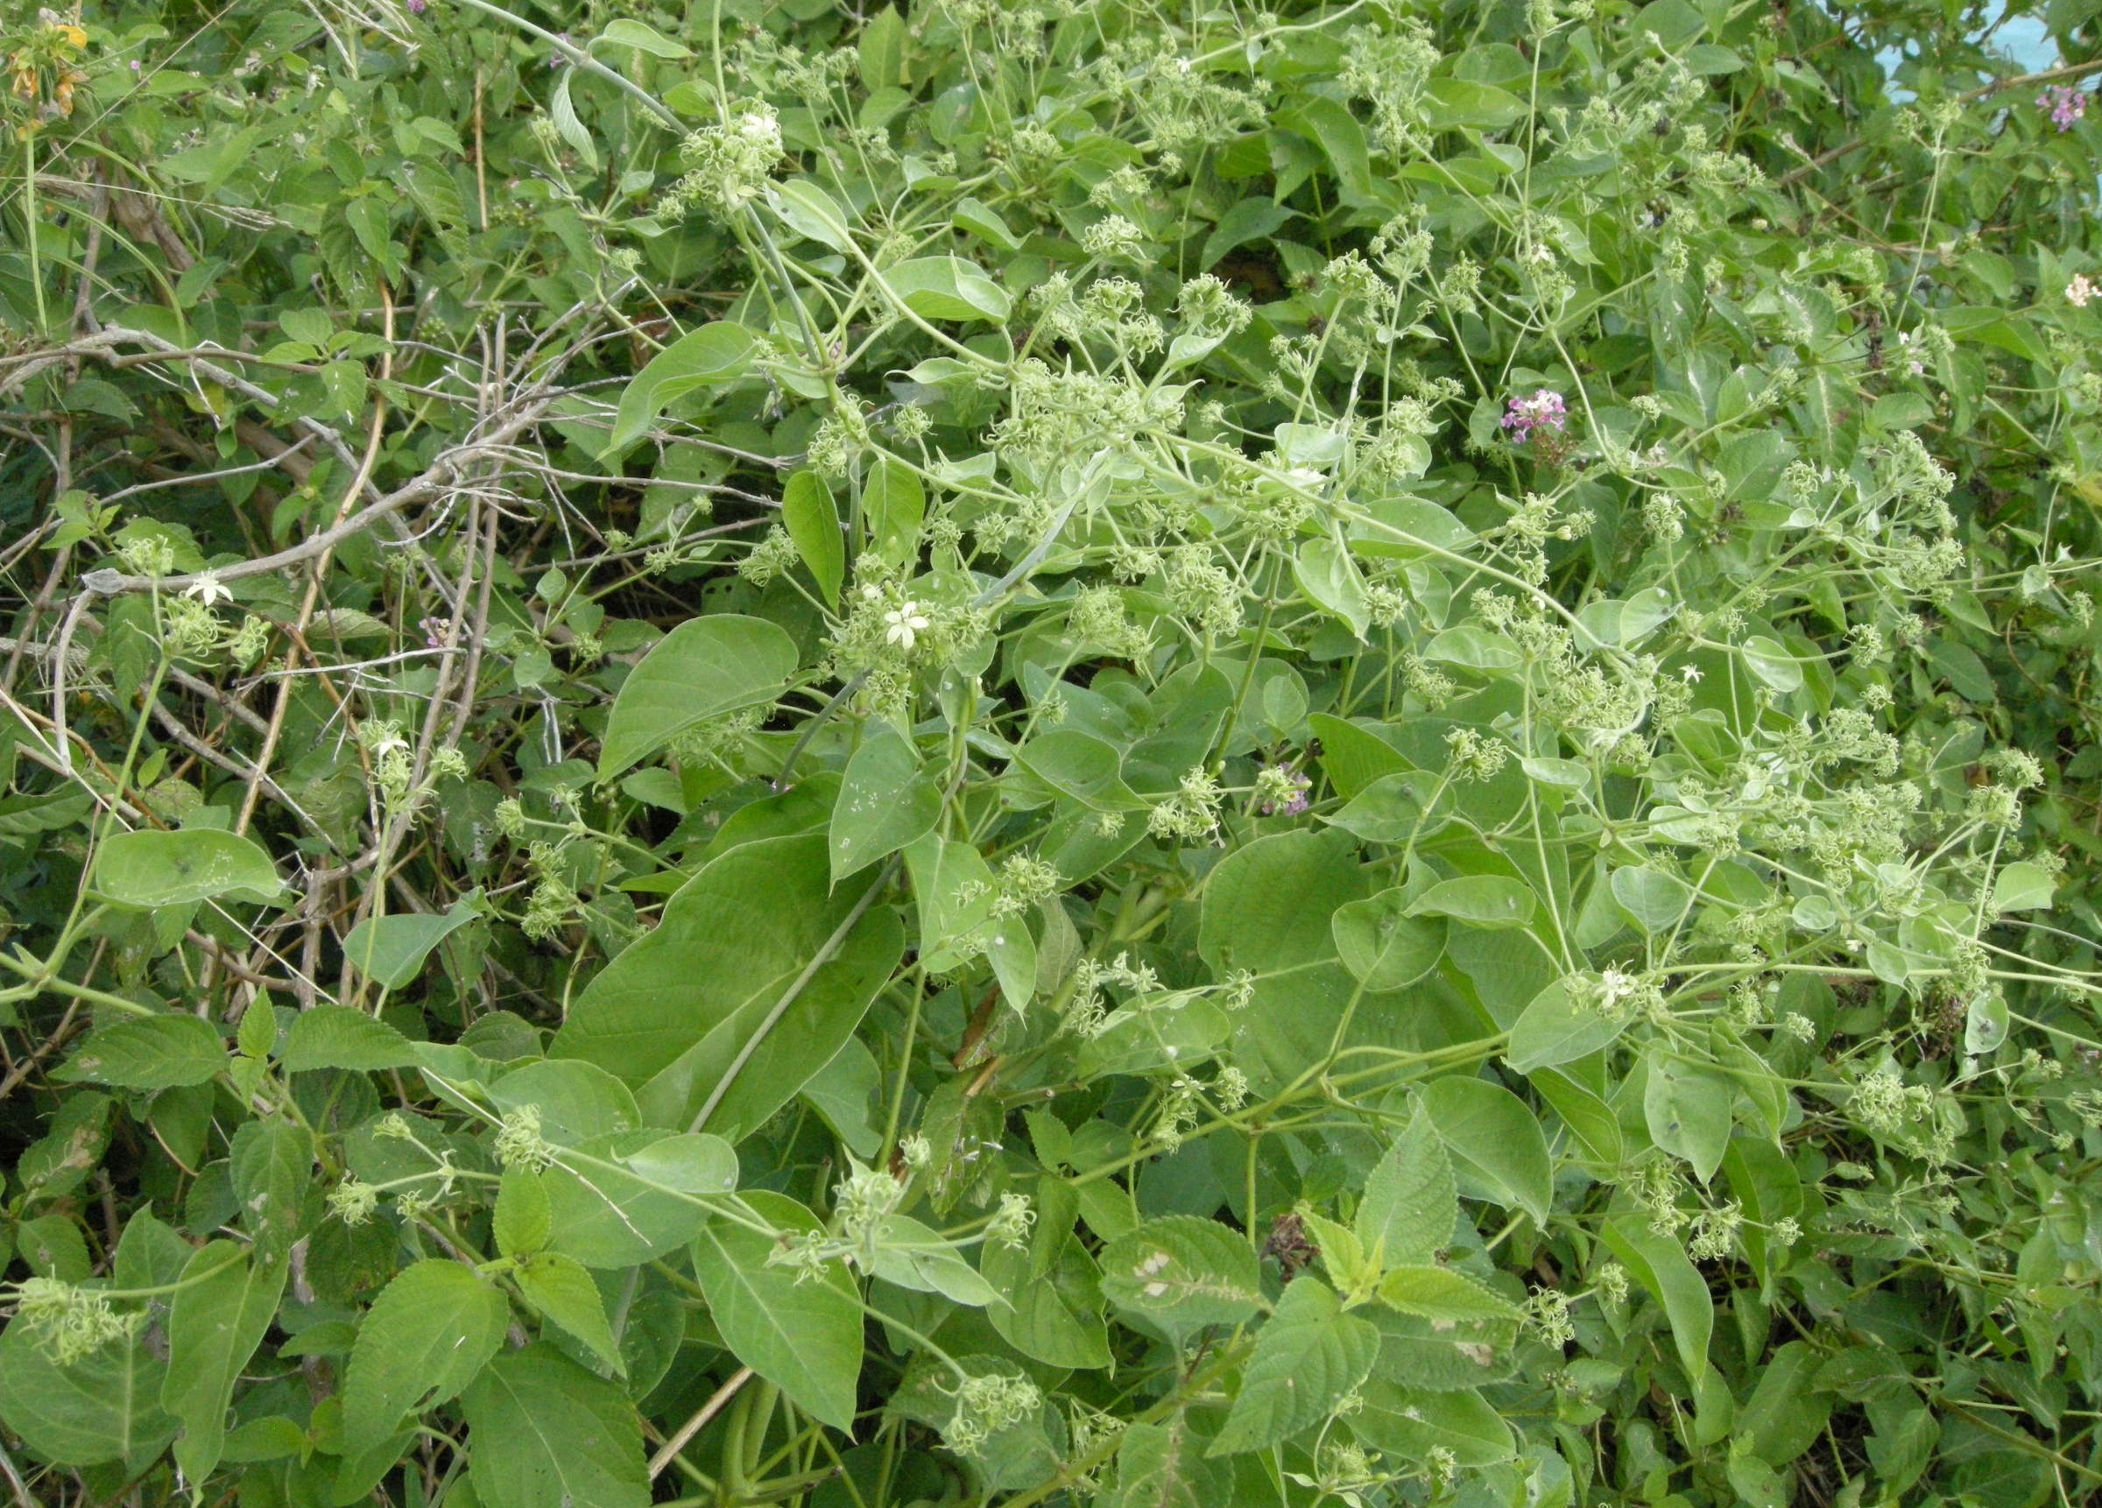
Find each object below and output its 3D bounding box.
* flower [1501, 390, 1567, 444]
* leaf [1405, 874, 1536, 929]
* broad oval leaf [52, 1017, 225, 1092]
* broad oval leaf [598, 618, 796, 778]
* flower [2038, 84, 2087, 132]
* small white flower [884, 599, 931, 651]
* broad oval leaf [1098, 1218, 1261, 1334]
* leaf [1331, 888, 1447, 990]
[{"bbox_3d":[0.243,-0.170,1.070,0.032,0.023,0.030,0,32,0],"label":"flower"},{"bbox_3d":[0.164,0.057,0.830,0.052,0.012,0.029,-4,51,1],"label":"leaf"},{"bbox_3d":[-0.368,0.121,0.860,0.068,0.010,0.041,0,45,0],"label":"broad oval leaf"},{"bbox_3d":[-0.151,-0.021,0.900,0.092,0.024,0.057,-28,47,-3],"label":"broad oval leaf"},{"bbox_3d":[0.666,-0.425,1.400,0.031,0.025,0.029,0,37,0],"label":"flower"},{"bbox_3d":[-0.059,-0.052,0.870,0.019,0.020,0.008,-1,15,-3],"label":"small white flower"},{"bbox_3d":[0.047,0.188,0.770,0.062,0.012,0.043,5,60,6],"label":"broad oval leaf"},{"bbox_3d":[0.132,0.071,0.830,0.046,0.012,0.050,3,50,10],"label":"leaf"}]

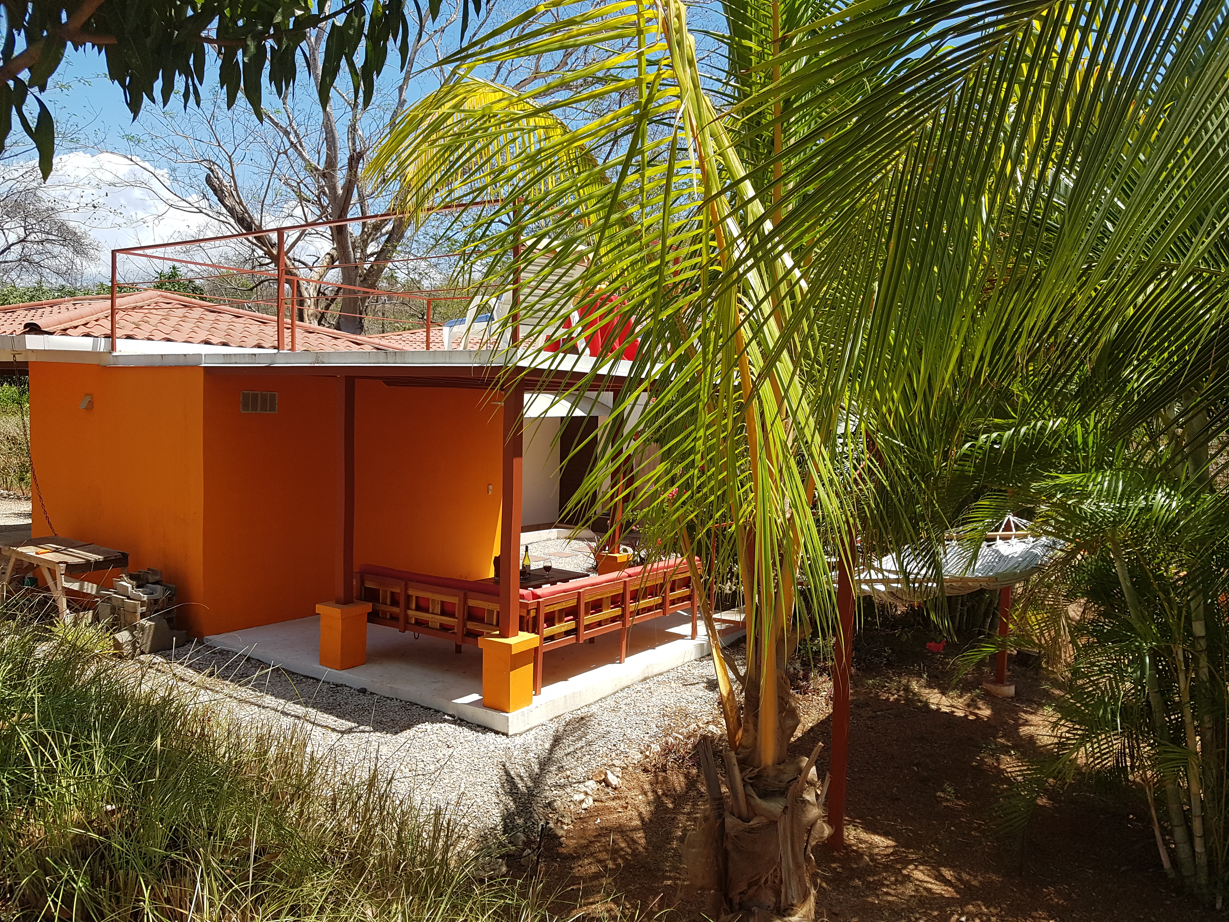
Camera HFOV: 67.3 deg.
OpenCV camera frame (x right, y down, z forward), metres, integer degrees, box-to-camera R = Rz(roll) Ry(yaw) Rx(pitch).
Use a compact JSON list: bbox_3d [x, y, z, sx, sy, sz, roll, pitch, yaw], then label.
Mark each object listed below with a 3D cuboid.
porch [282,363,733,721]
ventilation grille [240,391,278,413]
[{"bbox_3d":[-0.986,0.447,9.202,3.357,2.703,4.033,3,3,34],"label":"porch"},{"bbox_3d":[-3.537,-0.581,9.217,0.040,0.211,0.416,3,3,34],"label":"ventilation grille"}]

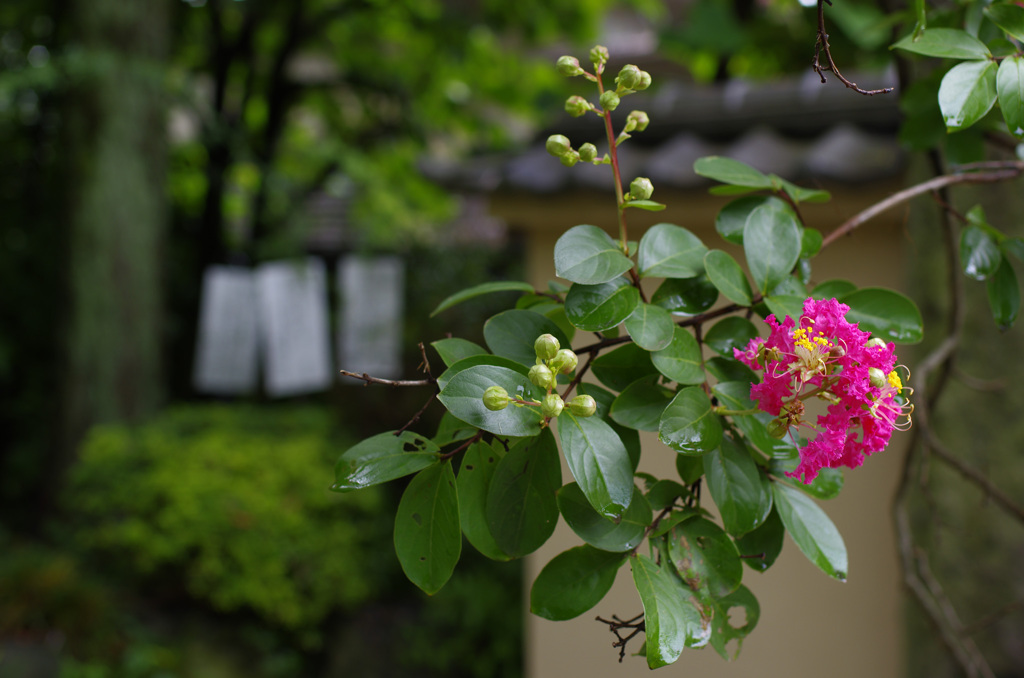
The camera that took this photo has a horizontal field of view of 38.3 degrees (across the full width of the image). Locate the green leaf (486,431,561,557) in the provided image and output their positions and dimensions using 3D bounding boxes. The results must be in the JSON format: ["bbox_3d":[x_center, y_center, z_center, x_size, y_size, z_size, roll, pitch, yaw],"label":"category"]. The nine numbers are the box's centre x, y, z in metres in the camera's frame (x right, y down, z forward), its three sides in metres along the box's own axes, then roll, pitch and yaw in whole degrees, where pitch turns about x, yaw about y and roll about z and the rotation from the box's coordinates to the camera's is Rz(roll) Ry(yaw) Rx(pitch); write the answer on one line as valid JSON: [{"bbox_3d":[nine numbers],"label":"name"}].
[{"bbox_3d":[0.007,0.057,0.557,0.025,0.052,0.007,13,-6,8],"label":"green leaf"}]

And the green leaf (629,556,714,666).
[{"bbox_3d":[0.061,0.106,0.572,0.024,0.046,0.010,-13,-19,-11],"label":"green leaf"}]

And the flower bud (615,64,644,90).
[{"bbox_3d":[0.052,-0.116,0.654,0.011,0.011,0.011,4,-39,-5],"label":"flower bud"}]

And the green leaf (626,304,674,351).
[{"bbox_3d":[0.058,-0.005,0.626,0.020,0.025,0.007,-7,-30,-4],"label":"green leaf"}]

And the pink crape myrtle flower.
[{"bbox_3d":[0.115,0.019,0.545,0.062,0.066,0.052,0,0,-6],"label":"pink crape myrtle flower"}]

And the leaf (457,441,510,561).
[{"bbox_3d":[-0.010,0.065,0.590,0.023,0.050,0.007,-14,0,3],"label":"leaf"}]

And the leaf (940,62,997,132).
[{"bbox_3d":[0.226,-0.120,0.731,0.027,0.042,0.009,26,-19,25],"label":"leaf"}]

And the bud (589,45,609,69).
[{"bbox_3d":[0.039,-0.127,0.664,0.009,0.010,0.009,-5,-32,-3],"label":"bud"}]

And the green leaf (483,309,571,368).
[{"bbox_3d":[0.007,0.002,0.560,0.039,0.023,0.008,25,-23,-15],"label":"green leaf"}]

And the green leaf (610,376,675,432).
[{"bbox_3d":[0.060,0.030,0.674,0.032,0.026,0.007,-17,-25,-2],"label":"green leaf"}]

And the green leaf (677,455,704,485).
[{"bbox_3d":[0.078,0.053,0.640,0.015,0.020,0.006,-20,-25,19],"label":"green leaf"}]

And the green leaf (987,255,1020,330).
[{"bbox_3d":[0.218,-0.021,0.656,0.015,0.037,0.006,-4,-25,17],"label":"green leaf"}]

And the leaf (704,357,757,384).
[{"bbox_3d":[0.108,0.017,0.711,0.037,0.024,0.009,24,-29,-6],"label":"leaf"}]

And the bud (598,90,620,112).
[{"bbox_3d":[0.038,-0.092,0.570,0.008,0.008,0.009,0,-24,0],"label":"bud"}]

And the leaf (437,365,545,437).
[{"bbox_3d":[-0.009,0.026,0.621,0.047,0.033,0.009,11,-28,13],"label":"leaf"}]

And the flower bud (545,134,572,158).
[{"bbox_3d":[0.018,-0.075,0.575,0.010,0.009,0.009,36,-14,-21],"label":"flower bud"}]

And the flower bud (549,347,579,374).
[{"bbox_3d":[0.020,0.009,0.560,0.010,0.009,0.009,-24,-11,27],"label":"flower bud"}]

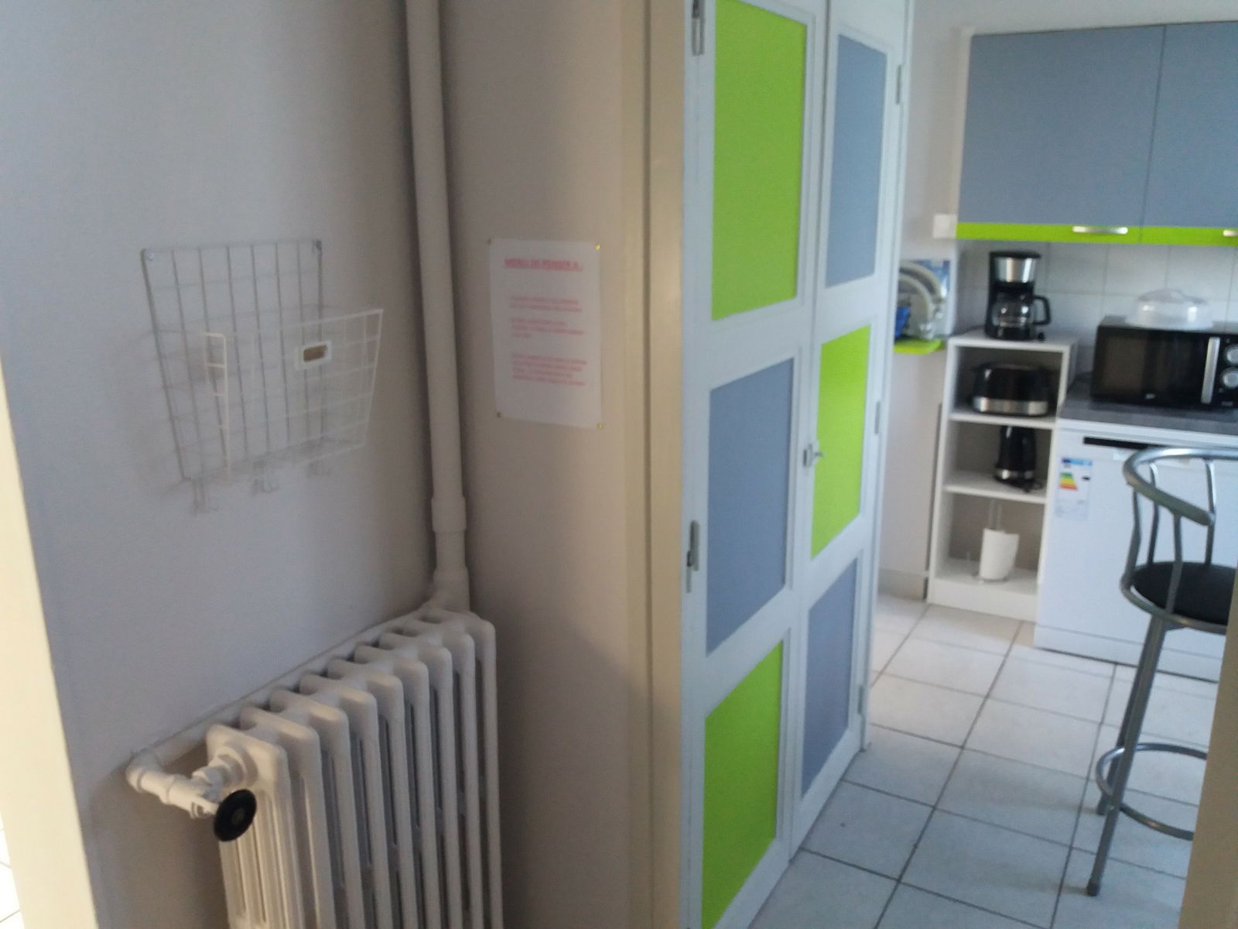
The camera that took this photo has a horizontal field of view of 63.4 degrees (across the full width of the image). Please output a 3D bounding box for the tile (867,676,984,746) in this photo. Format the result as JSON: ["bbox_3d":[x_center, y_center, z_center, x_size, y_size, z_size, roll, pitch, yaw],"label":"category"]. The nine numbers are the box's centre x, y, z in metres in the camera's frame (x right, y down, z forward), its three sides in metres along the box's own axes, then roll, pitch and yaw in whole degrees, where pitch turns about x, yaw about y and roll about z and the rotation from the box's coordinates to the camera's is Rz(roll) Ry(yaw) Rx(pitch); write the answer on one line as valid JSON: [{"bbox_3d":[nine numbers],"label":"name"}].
[{"bbox_3d":[0.959,0.784,3.196,0.336,0.015,0.336,8,18,29],"label":"tile"}]

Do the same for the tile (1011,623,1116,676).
[{"bbox_3d":[1.599,0.665,3.593,0.336,0.015,0.336,8,18,29],"label":"tile"}]

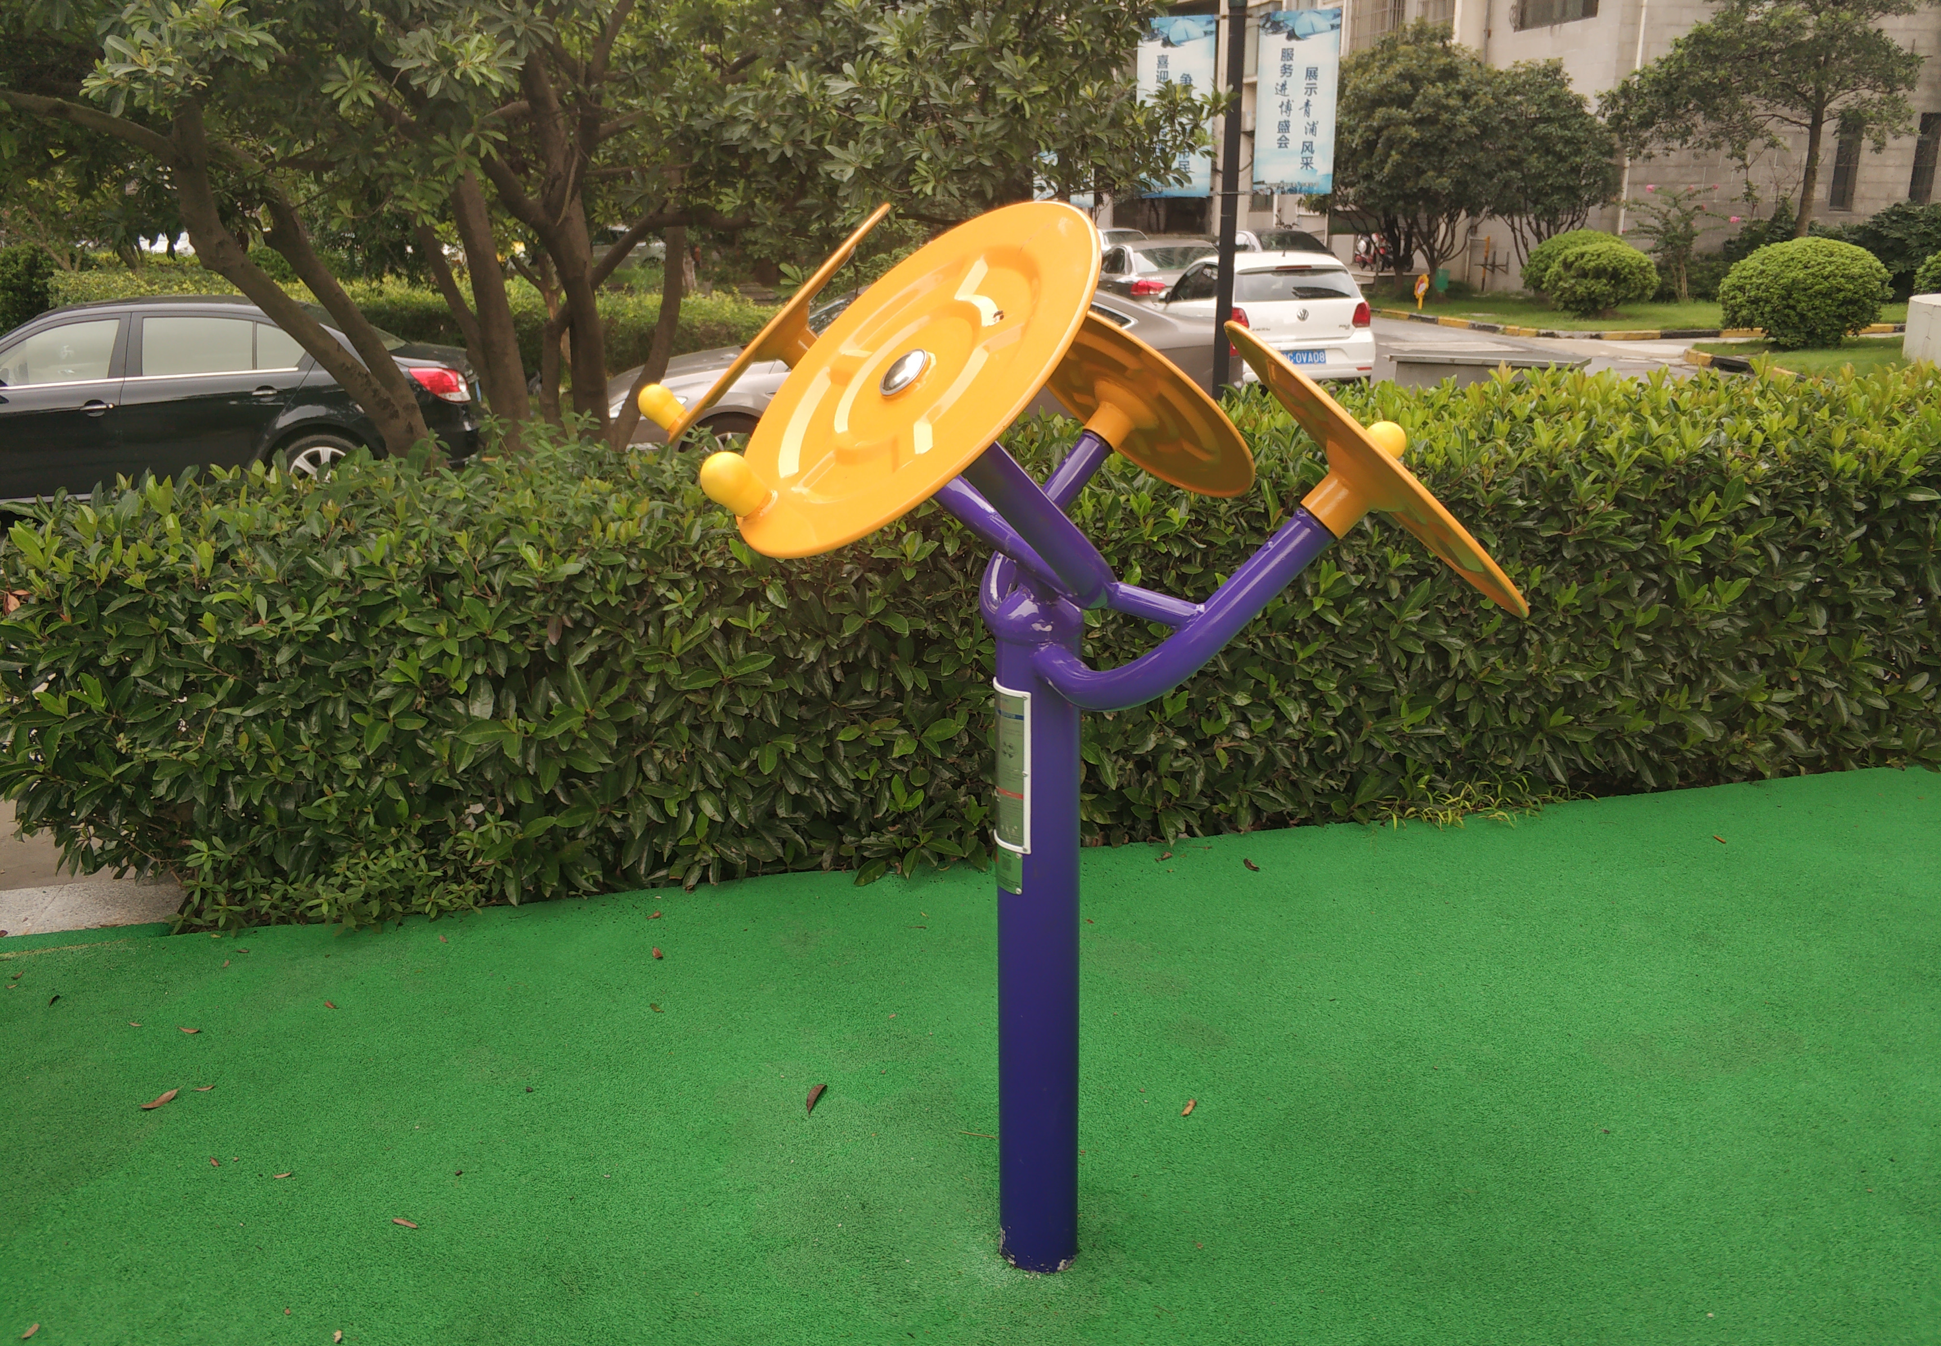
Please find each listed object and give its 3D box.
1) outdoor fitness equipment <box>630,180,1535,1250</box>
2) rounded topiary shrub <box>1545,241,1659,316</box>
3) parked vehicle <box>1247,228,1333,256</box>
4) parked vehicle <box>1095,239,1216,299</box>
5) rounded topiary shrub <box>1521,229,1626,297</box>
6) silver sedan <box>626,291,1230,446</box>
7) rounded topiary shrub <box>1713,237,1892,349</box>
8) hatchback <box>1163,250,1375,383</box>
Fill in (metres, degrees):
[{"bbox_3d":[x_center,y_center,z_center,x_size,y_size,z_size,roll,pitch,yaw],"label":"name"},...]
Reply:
[{"bbox_3d":[0.079,0.149,2.051,0.900,1.500,1.170,-6,18,-16],"label":"outdoor fitness equipment"},{"bbox_3d":[10.938,-6.863,26.135,1.850,1.240,1.850,-1,17,0],"label":"rounded topiary shrub"},{"bbox_3d":[6.071,-7.818,29.408,1.780,1.480,4.500,-3,17,-9],"label":"parked vehicle"},{"bbox_3d":[2.772,-5.901,23.326,1.780,1.460,4.600,-3,17,-8],"label":"parked vehicle"},{"bbox_3d":[11.530,-7.712,28.677,1.970,1.320,1.970,-1,17,0],"label":"rounded topiary shrub"},{"bbox_3d":[-0.435,-2.102,11.053,4.750,1.460,1.820,-7,18,-18],"label":"silver sedan"},{"bbox_3d":[10.919,-4.992,19.810,1.980,1.360,1.980,-1,17,0],"label":"rounded topiary shrub"},{"bbox_3d":[3.037,-3.919,16.828,1.682,1.462,3.970,-3,17,-8],"label":"hatchback"}]

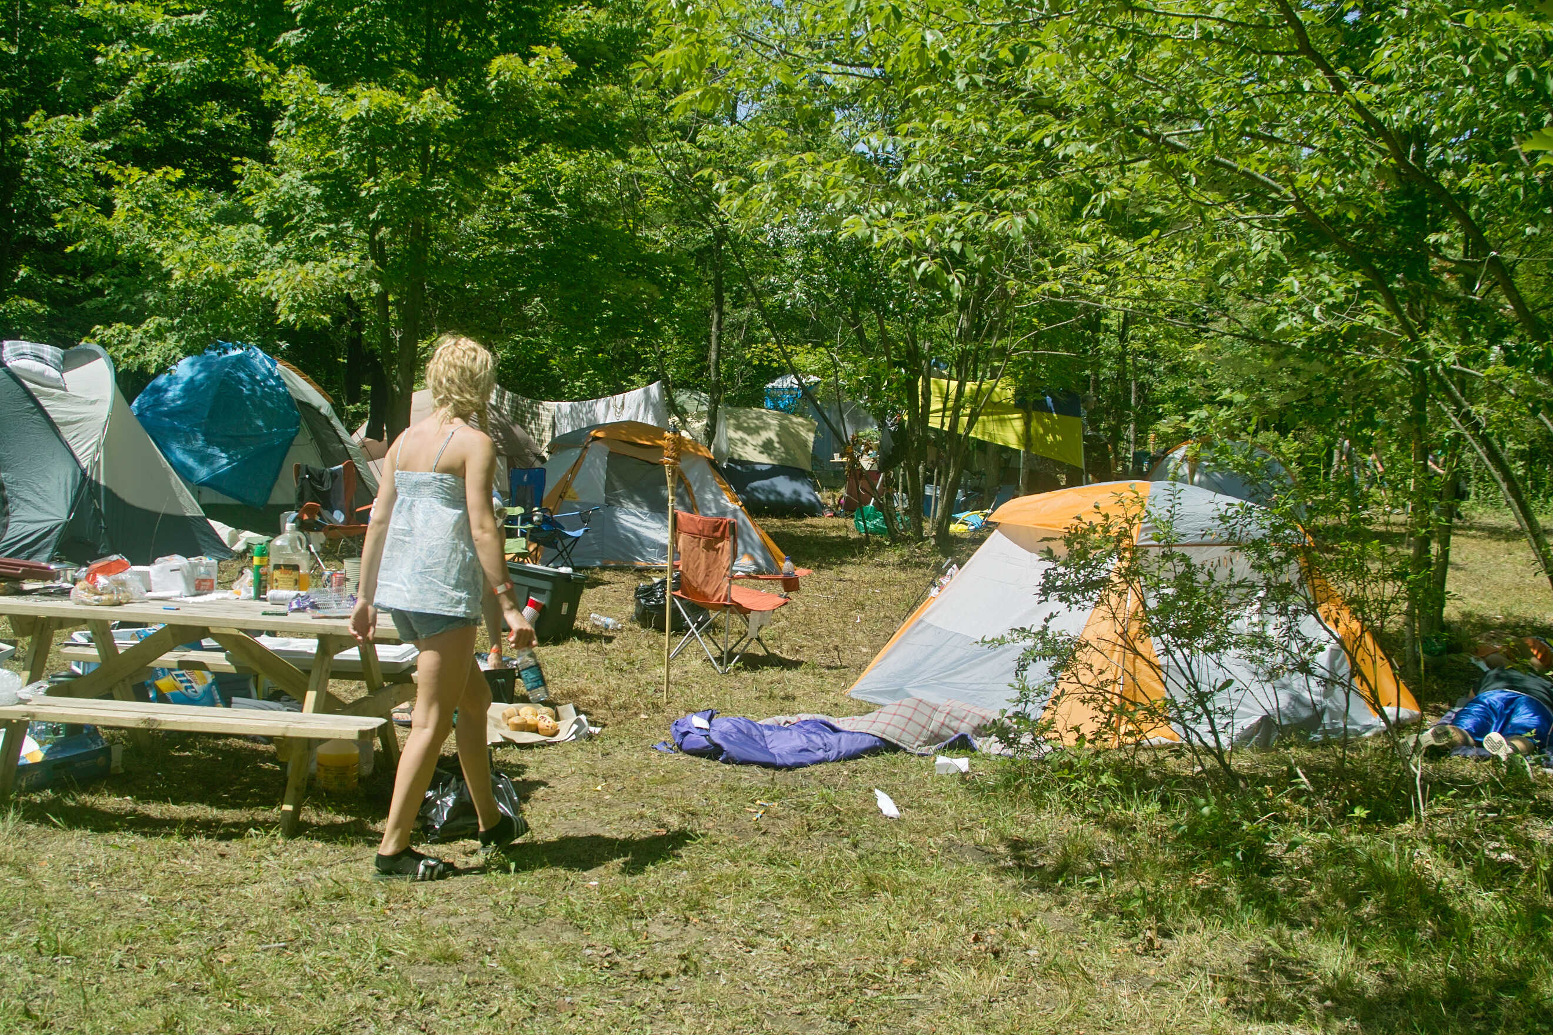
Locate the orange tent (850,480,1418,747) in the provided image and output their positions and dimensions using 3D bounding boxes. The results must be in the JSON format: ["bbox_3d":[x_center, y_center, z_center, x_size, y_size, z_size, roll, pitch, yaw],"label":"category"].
[{"bbox_3d":[1.933,0.402,9.049,2.250,1.190,2.050,-1,5,-37],"label":"orange tent"}]

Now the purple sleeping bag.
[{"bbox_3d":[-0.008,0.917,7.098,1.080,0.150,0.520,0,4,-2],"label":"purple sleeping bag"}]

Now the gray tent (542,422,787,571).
[{"bbox_3d":[-1.349,-0.258,15.919,2.250,1.300,2.150,-1,4,-17],"label":"gray tent"}]

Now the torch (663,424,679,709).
[{"bbox_3d":[-0.544,0.250,8.538,0.085,1.410,0.085,2,4,0],"label":"torch"}]

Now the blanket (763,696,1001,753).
[{"bbox_3d":[0.523,0.889,7.437,1.130,0.160,0.600,1,4,9],"label":"blanket"}]

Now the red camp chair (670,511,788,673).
[{"bbox_3d":[-0.239,0.413,9.941,0.580,0.890,0.770,-2,6,-44],"label":"red camp chair"}]

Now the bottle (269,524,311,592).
[{"bbox_3d":[-1.860,0.153,6.425,0.152,0.265,0.145,0,4,-6],"label":"bottle"}]

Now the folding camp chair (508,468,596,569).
[{"bbox_3d":[-1.957,0.020,14.785,0.600,0.900,0.780,3,5,37],"label":"folding camp chair"}]

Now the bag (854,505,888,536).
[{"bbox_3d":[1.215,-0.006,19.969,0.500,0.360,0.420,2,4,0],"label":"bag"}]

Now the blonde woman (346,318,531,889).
[{"bbox_3d":[-1.077,0.260,5.480,0.500,1.680,0.600,4,5,44],"label":"blonde woman"}]

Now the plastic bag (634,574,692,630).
[{"bbox_3d":[-0.696,0.521,11.161,0.500,0.390,0.420,0,4,-3],"label":"plastic bag"}]

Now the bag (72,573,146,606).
[{"bbox_3d":[-2.623,0.281,6.611,0.275,0.125,0.200,2,4,7],"label":"bag"}]

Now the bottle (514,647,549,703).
[{"bbox_3d":[-0.804,0.500,5.520,0.065,0.205,0.065,-17,3,1],"label":"bottle"}]

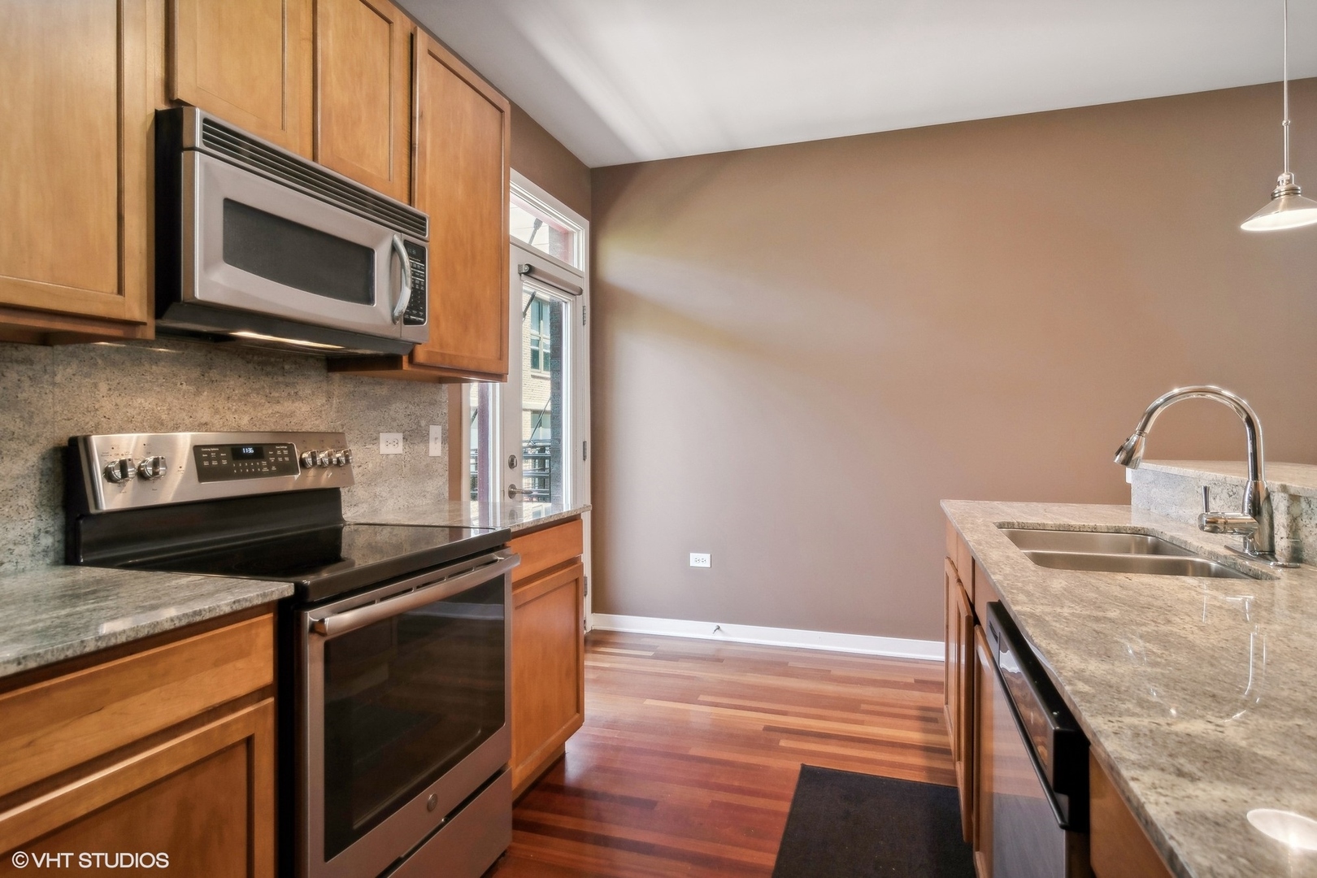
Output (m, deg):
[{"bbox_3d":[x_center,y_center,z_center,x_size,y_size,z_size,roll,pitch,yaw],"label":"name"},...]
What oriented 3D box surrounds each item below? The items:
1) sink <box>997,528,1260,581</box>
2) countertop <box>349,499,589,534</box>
[{"bbox_3d":[1.187,0.399,1.758,0.430,0.200,0.750,0,1,17],"label":"sink"},{"bbox_3d":[-0.661,0.276,2.353,0.635,0.025,0.620,0,1,17],"label":"countertop"}]

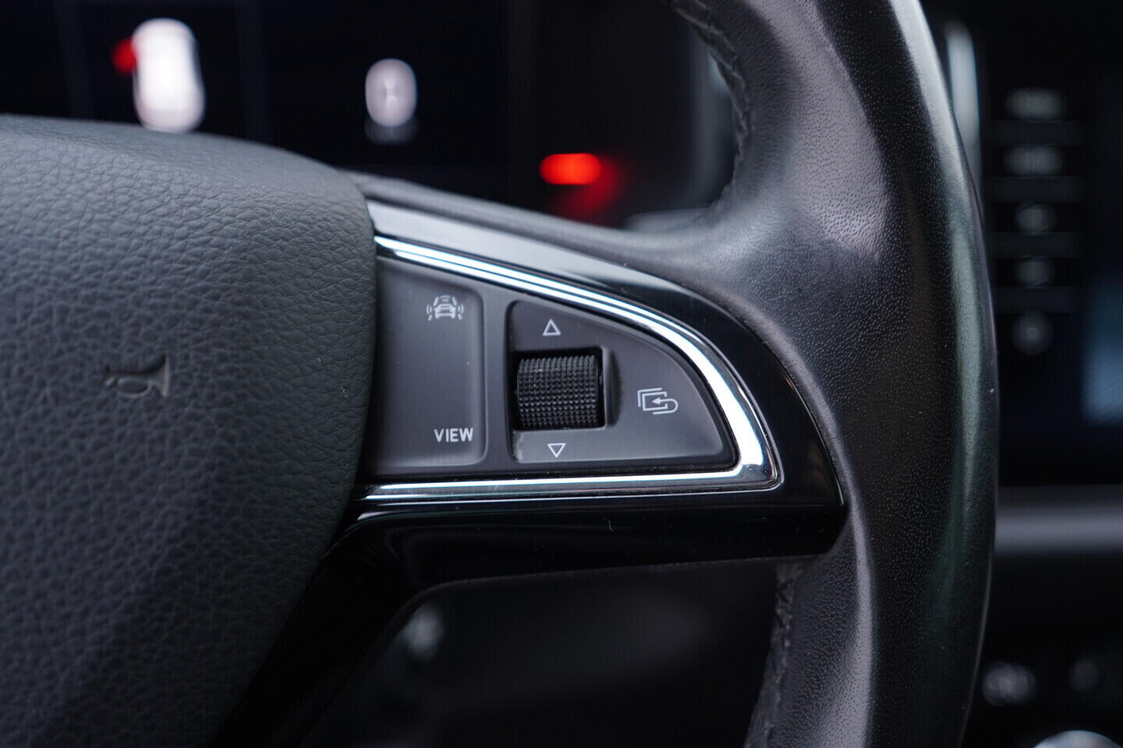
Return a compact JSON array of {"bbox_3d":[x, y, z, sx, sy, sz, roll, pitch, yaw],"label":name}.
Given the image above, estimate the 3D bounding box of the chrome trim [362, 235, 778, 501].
[{"bbox_3d":[0.001,-0.001,0.187,0.068,0.042,0.012,-2,-2,6],"label":"chrome trim"}]

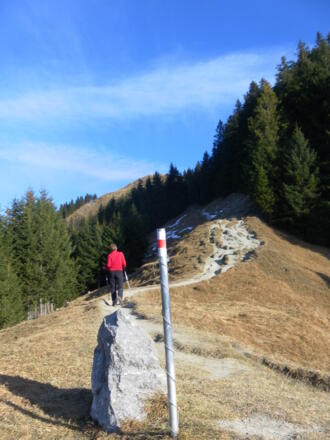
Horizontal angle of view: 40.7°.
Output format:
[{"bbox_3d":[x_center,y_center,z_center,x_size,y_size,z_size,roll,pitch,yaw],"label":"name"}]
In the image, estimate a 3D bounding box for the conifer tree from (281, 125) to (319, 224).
[{"bbox_3d":[12.487,-4.239,41.000,3.300,8.700,3.300,-1,-6,0],"label":"conifer tree"}]

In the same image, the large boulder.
[{"bbox_3d":[-0.308,1.264,3.750,0.600,0.970,0.520,2,-7,-27],"label":"large boulder"}]

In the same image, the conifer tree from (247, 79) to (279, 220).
[{"bbox_3d":[9.423,-6.862,43.000,3.200,13.100,3.200,-1,-6,0],"label":"conifer tree"}]

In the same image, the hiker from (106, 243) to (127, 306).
[{"bbox_3d":[-1.363,1.531,12.500,0.560,1.760,0.420,-1,-6,2],"label":"hiker"}]

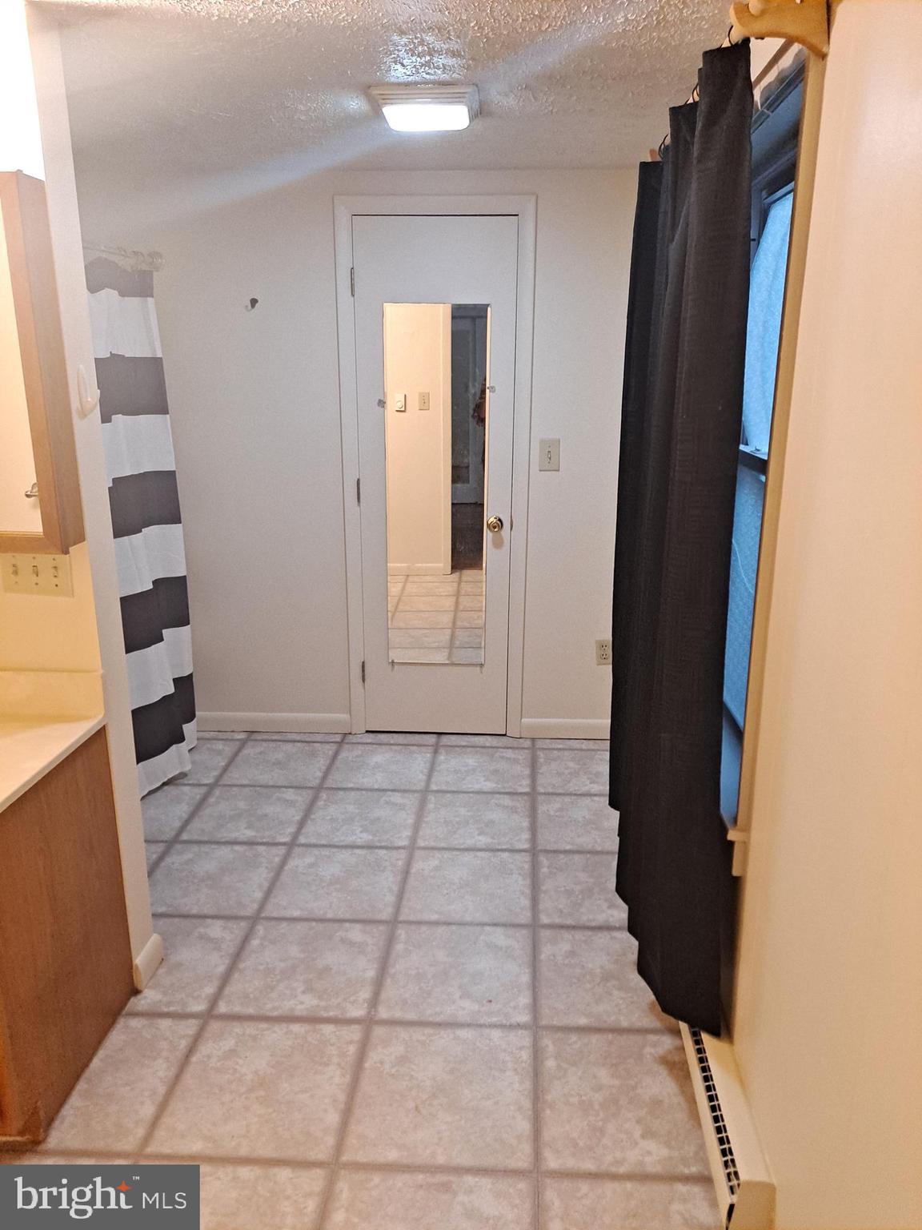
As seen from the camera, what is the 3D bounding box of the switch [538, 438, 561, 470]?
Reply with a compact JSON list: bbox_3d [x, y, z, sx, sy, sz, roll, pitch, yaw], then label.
[{"bbox_3d":[0.346,-0.622,3.463,0.081,0.124,0.014,1,16,1],"label":"switch"}]

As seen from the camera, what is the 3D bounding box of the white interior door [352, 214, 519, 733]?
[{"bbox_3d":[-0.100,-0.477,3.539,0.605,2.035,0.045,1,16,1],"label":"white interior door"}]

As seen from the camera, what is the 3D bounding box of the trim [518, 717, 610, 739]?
[{"bbox_3d":[0.480,0.487,3.788,0.442,0.088,0.014,1,16,1],"label":"trim"}]

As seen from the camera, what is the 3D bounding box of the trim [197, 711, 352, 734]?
[{"bbox_3d":[-0.822,0.468,3.818,0.700,0.088,0.014,1,16,1],"label":"trim"}]

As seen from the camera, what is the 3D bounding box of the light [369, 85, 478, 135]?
[{"bbox_3d":[-0.083,-1.312,2.321,0.270,0.055,0.285,2,16,4],"label":"light"}]

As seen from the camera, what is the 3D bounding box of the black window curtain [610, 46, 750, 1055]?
[{"bbox_3d":[0.507,-0.131,2.159,0.180,1.930,0.980,2,16,4],"label":"black window curtain"}]

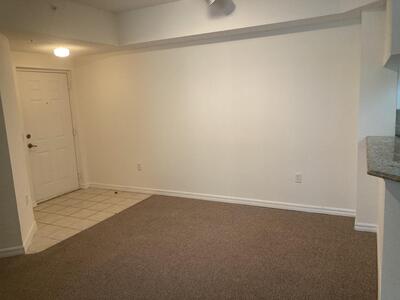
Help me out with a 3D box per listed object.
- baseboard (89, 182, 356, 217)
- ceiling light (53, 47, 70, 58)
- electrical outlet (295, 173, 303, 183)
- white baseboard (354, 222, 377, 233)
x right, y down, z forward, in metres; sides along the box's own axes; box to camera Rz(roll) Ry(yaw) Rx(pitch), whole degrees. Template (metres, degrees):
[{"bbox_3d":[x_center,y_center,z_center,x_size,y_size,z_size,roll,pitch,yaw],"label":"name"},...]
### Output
[{"bbox_3d":[-0.045,0.717,4.916,4.346,0.086,0.018,2,11,26],"label":"baseboard"},{"bbox_3d":[-1.955,-1.372,4.582,0.230,0.110,0.230,2,11,26],"label":"ceiling light"},{"bbox_3d":[1.278,0.355,4.195,0.075,0.120,0.010,2,11,26],"label":"electrical outlet"},{"bbox_3d":[1.824,0.854,3.560,0.212,0.086,0.018,2,11,26],"label":"white baseboard"}]

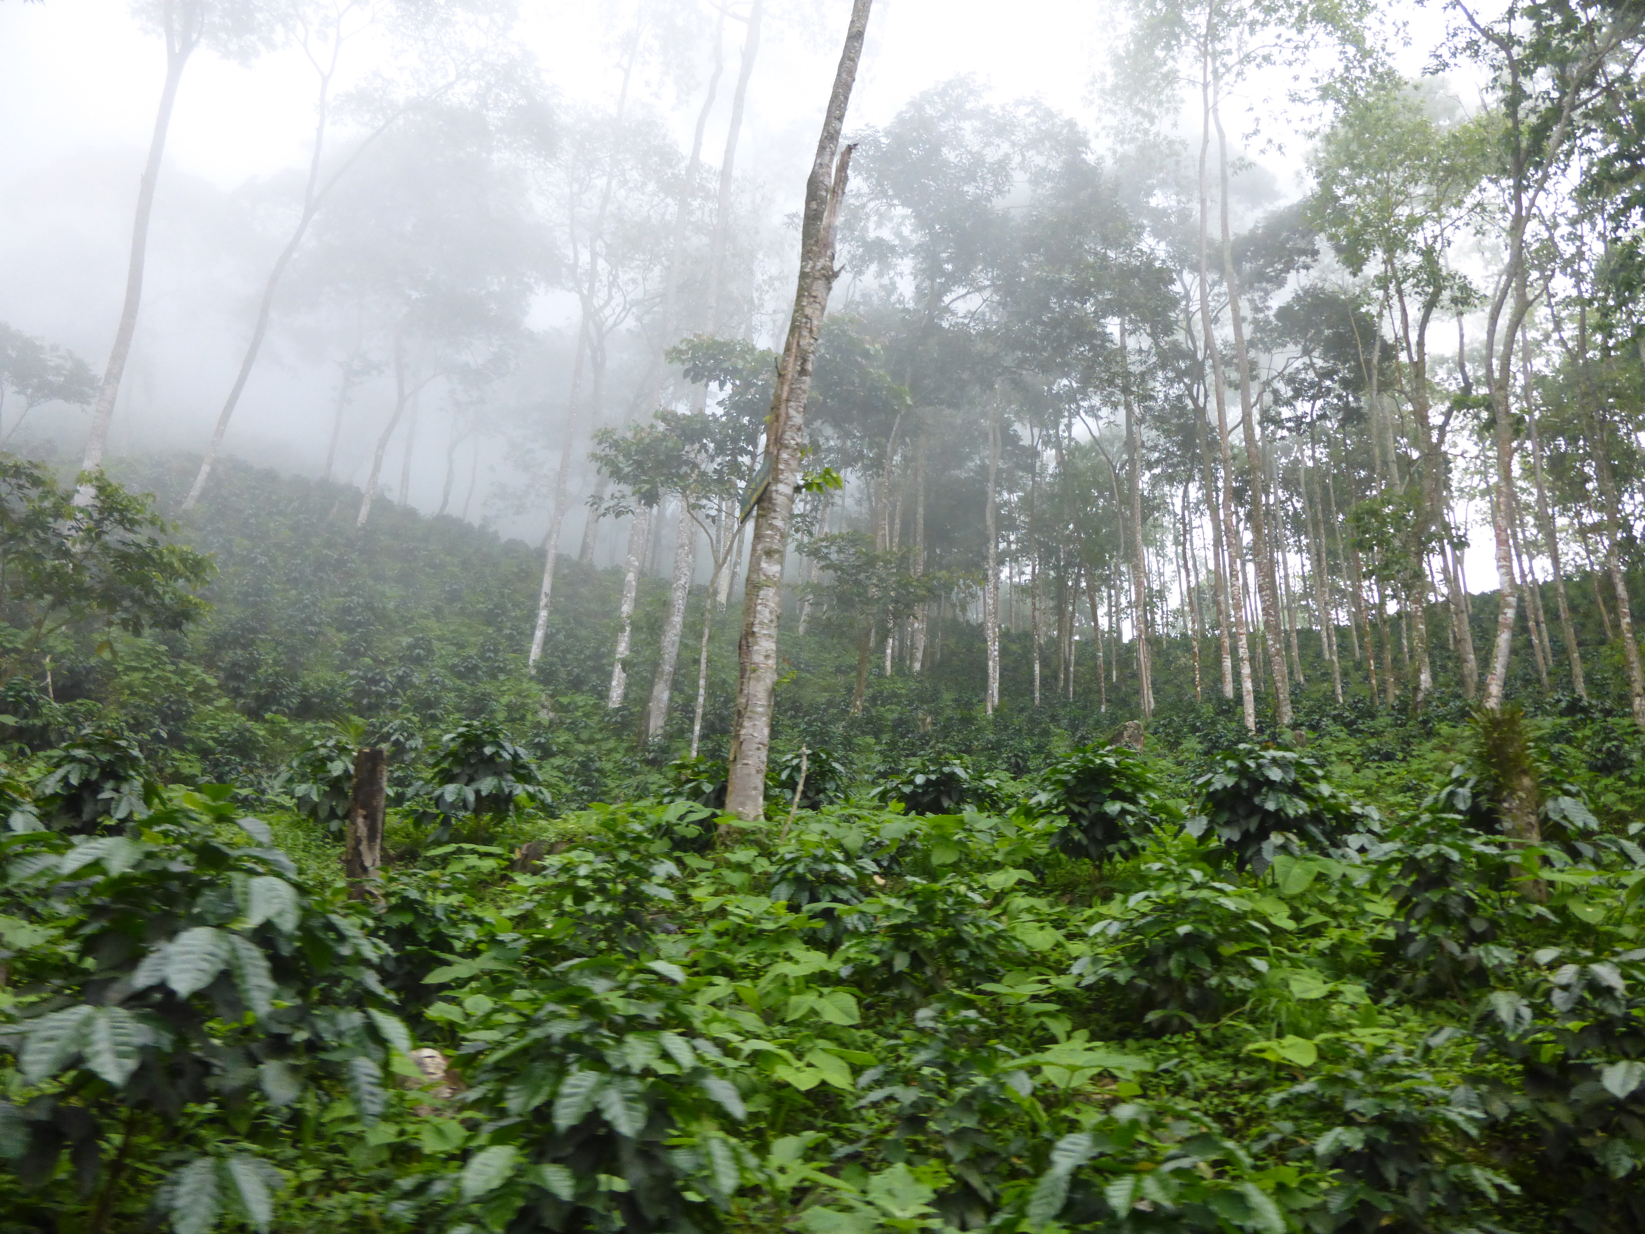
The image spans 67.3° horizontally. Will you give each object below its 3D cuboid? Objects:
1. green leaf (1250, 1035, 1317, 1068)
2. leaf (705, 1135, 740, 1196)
[{"bbox_3d":[1.270,1.195,3.400,0.150,0.040,0.130,-15,30,-19],"label":"green leaf"},{"bbox_3d":[-0.203,1.110,2.500,0.060,0.135,0.030,-5,-35,-22],"label":"leaf"}]

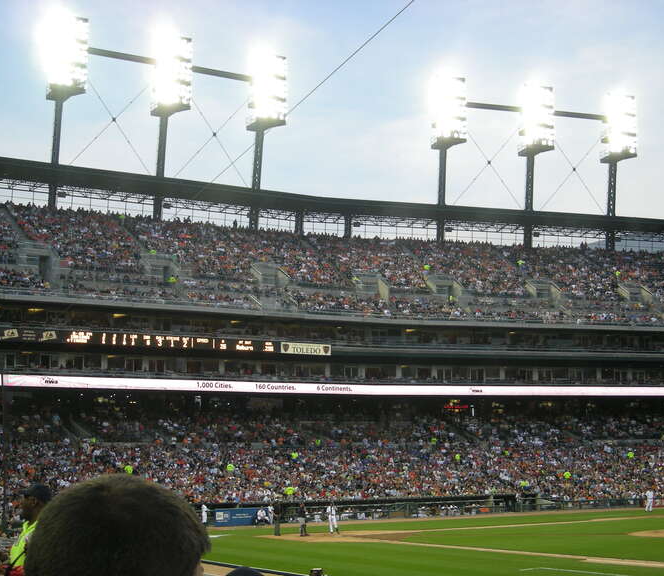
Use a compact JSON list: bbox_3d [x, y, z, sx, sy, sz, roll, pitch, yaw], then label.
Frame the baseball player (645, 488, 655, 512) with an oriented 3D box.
[{"bbox_3d":[22.525,15.097,85.000,0.620,1.760,0.450,-9,-11,44],"label":"baseball player"}]

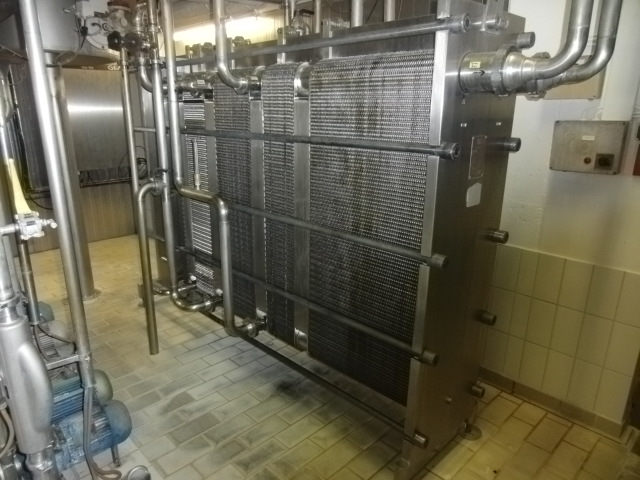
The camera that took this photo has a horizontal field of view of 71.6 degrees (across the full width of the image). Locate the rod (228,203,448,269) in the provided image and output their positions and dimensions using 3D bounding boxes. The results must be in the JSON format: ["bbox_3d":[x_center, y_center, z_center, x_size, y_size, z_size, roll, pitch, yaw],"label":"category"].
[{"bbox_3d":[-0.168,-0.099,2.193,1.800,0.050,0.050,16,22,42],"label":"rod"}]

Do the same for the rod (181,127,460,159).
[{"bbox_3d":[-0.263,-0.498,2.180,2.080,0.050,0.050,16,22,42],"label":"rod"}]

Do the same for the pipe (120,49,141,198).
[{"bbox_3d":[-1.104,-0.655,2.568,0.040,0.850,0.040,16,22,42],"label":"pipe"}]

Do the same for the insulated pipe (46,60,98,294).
[{"bbox_3d":[-2.027,-0.459,3.575,0.150,1.940,0.150,16,22,42],"label":"insulated pipe"}]

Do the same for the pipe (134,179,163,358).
[{"bbox_3d":[-0.916,0.175,2.425,0.060,0.970,0.120,16,22,42],"label":"pipe"}]

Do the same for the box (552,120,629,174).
[{"bbox_3d":[1.211,-0.420,2.000,0.280,0.220,0.090,16,22,42],"label":"box"}]

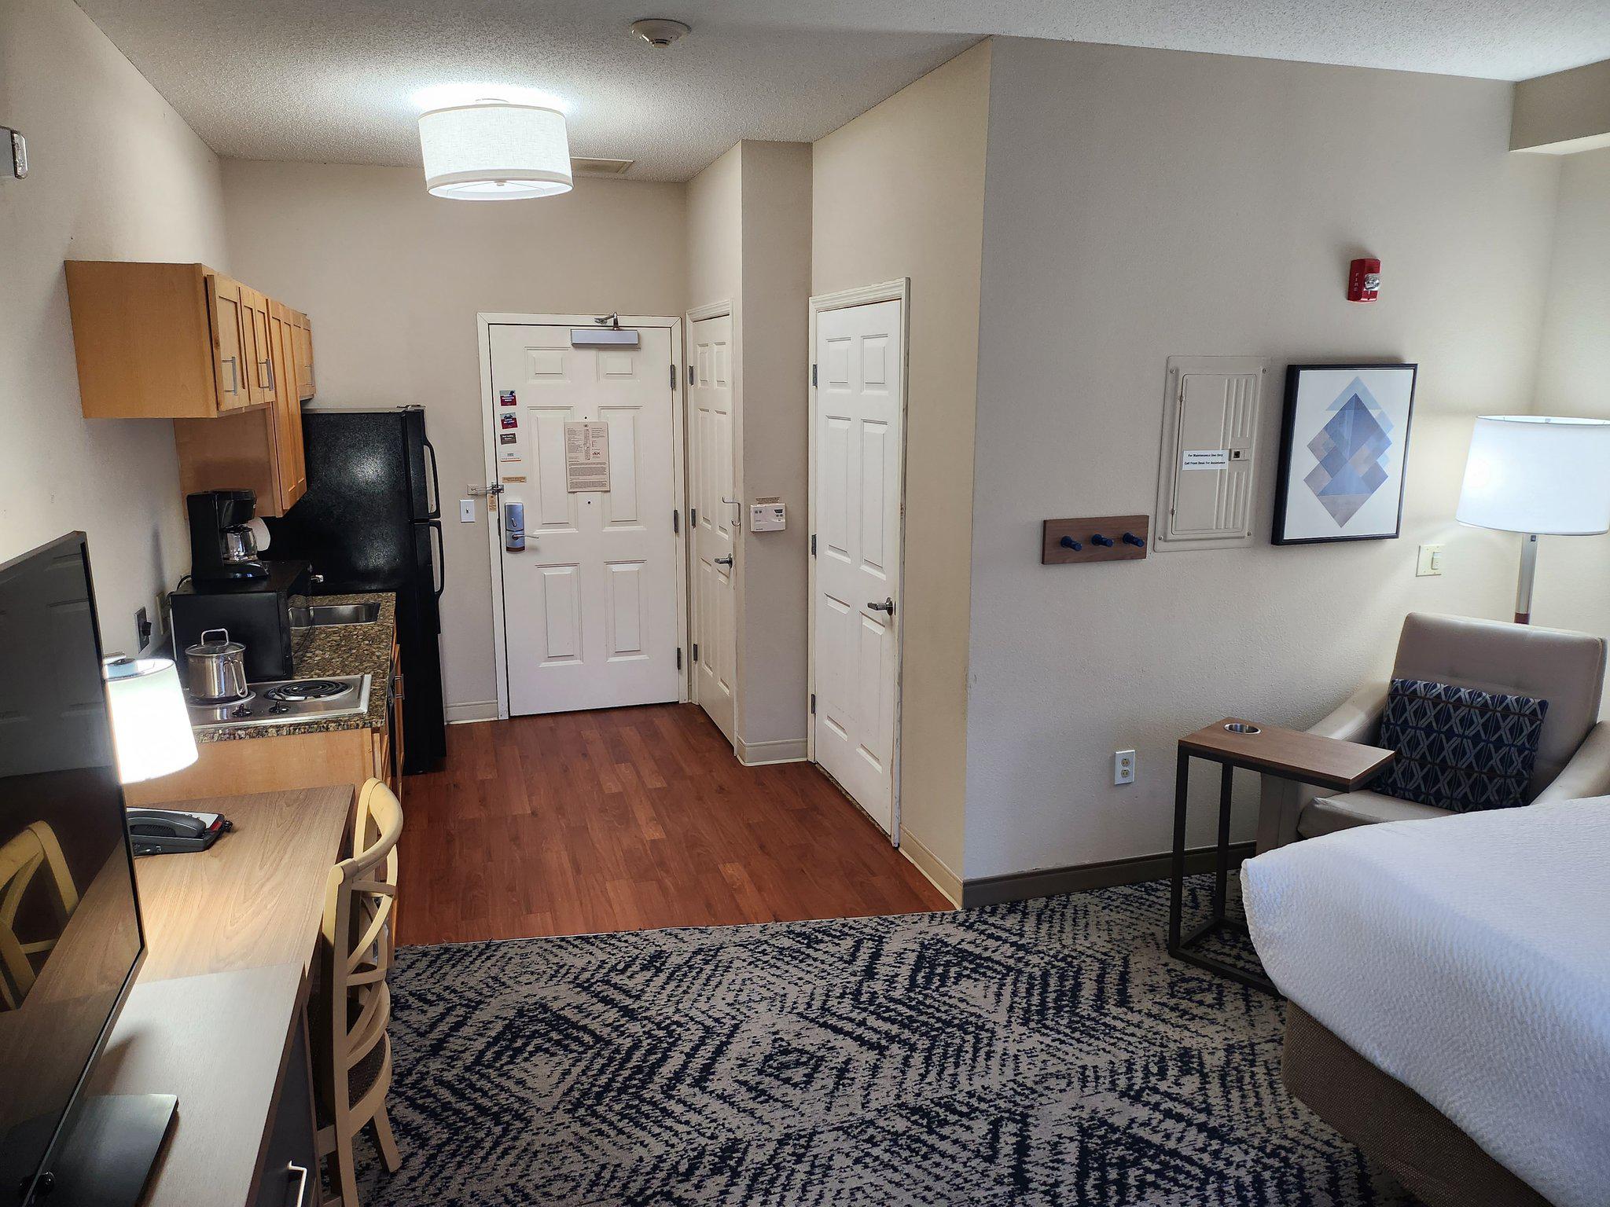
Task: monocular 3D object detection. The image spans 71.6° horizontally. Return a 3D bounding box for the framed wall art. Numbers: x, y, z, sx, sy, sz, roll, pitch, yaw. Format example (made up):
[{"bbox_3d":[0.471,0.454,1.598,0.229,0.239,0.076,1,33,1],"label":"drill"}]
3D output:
[{"bbox_3d":[1.887,-0.521,3.899,0.522,0.613,0.040,-4,12,-18],"label":"framed wall art"}]

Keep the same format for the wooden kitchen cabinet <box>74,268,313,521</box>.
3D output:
[{"bbox_3d":[-2.102,-0.724,4.126,0.331,0.784,2.535,-3,12,-18],"label":"wooden kitchen cabinet"}]

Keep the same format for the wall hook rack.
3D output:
[{"bbox_3d":[0.970,-0.202,3.643,0.386,0.143,0.085,-4,12,-18],"label":"wall hook rack"}]

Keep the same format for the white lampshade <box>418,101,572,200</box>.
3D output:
[{"bbox_3d":[-1.151,-1.693,4.151,0.530,0.305,0.530,-3,12,-18],"label":"white lampshade"}]

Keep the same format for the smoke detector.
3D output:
[{"bbox_3d":[-0.413,-1.637,3.224,0.171,0.054,0.171,0,11,0],"label":"smoke detector"}]

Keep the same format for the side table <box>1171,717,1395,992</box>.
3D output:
[{"bbox_3d":[1.426,0.768,3.378,0.487,0.703,0.333,11,16,43],"label":"side table"}]

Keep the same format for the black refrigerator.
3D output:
[{"bbox_3d":[-2.092,-0.080,5.175,0.790,1.640,0.720,-4,12,-18],"label":"black refrigerator"}]

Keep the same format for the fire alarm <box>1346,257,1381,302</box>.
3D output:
[{"bbox_3d":[1.891,-1.089,3.769,0.075,0.133,0.062,-4,12,-18],"label":"fire alarm"}]

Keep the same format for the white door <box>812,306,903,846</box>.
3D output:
[{"bbox_3d":[0.220,-0.171,4.611,0.050,2.030,0.920,-3,12,-18],"label":"white door"}]

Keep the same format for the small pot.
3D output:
[{"bbox_3d":[-1.738,0.179,3.318,0.185,0.200,0.165,3,12,16],"label":"small pot"}]

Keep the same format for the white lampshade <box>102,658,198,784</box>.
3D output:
[{"bbox_3d":[-1.467,0.254,2.404,0.280,0.212,0.280,-3,12,-18],"label":"white lampshade"}]

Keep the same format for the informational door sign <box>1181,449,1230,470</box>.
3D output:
[{"bbox_3d":[1.348,-0.481,3.744,0.183,0.062,0.004,-4,12,-18],"label":"informational door sign"}]

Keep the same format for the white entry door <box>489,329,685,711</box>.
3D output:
[{"bbox_3d":[-1.135,-0.420,5.893,0.912,2.030,0.050,-3,12,-18],"label":"white entry door"}]

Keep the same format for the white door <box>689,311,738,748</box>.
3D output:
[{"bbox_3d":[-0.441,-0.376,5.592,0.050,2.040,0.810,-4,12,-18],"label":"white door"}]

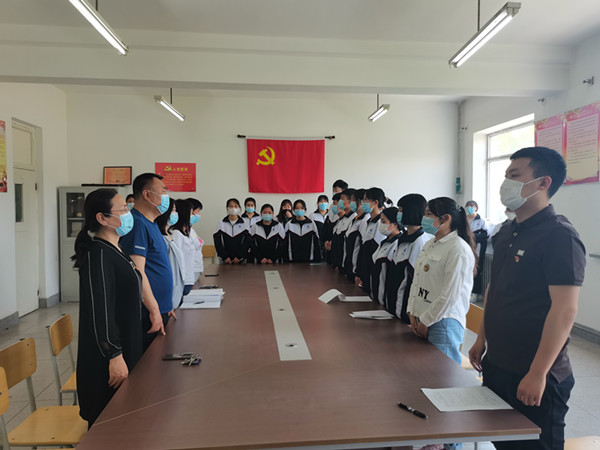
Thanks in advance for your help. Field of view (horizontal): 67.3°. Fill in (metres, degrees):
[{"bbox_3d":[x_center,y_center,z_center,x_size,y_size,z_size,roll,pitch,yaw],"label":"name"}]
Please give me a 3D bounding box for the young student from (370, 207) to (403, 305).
[{"bbox_3d":[0.745,0.611,3.652,0.300,1.520,0.450,-1,3,-16],"label":"young student"}]

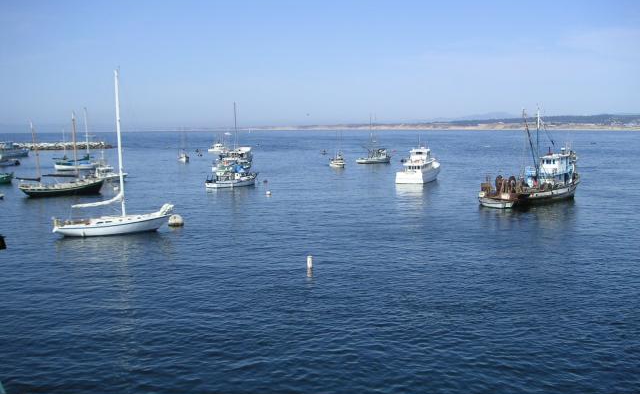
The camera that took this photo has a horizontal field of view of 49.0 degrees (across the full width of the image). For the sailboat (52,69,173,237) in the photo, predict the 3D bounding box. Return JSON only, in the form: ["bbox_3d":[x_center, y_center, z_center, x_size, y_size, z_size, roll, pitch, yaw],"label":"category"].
[{"bbox_3d":[-17.821,-3.727,60.006,9.800,14.000,2.900,-2,6,-21],"label":"sailboat"}]

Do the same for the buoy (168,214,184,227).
[{"bbox_3d":[-13.188,2.221,64.903,1.380,1.300,1.380,0,5,0],"label":"buoy"}]

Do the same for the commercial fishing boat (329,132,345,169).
[{"bbox_3d":[4.041,-10.831,160.717,2.600,8.300,7.800,-2,6,-19],"label":"commercial fishing boat"}]

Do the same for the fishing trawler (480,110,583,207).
[{"bbox_3d":[26.373,-4.897,84.130,17.800,11.200,5.000,-5,7,-40],"label":"fishing trawler"}]

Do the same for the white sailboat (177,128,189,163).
[{"bbox_3d":[-35.473,-13.195,182.559,2.700,9.500,8.300,-2,6,-18],"label":"white sailboat"}]

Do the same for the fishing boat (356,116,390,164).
[{"bbox_3d":[13.623,-14.218,175.969,8.800,12.000,3.000,-1,6,-5],"label":"fishing boat"}]

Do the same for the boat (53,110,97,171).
[{"bbox_3d":[-56.073,-12.979,160.449,9.700,13.900,2.900,-2,6,-21],"label":"boat"}]

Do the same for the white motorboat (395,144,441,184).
[{"bbox_3d":[17.469,-5.739,118.611,4.500,6.200,14.800,3,6,28],"label":"white motorboat"}]

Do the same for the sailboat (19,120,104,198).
[{"bbox_3d":[-35.432,-5.610,96.677,11.200,11.100,3.200,-3,6,-26],"label":"sailboat"}]

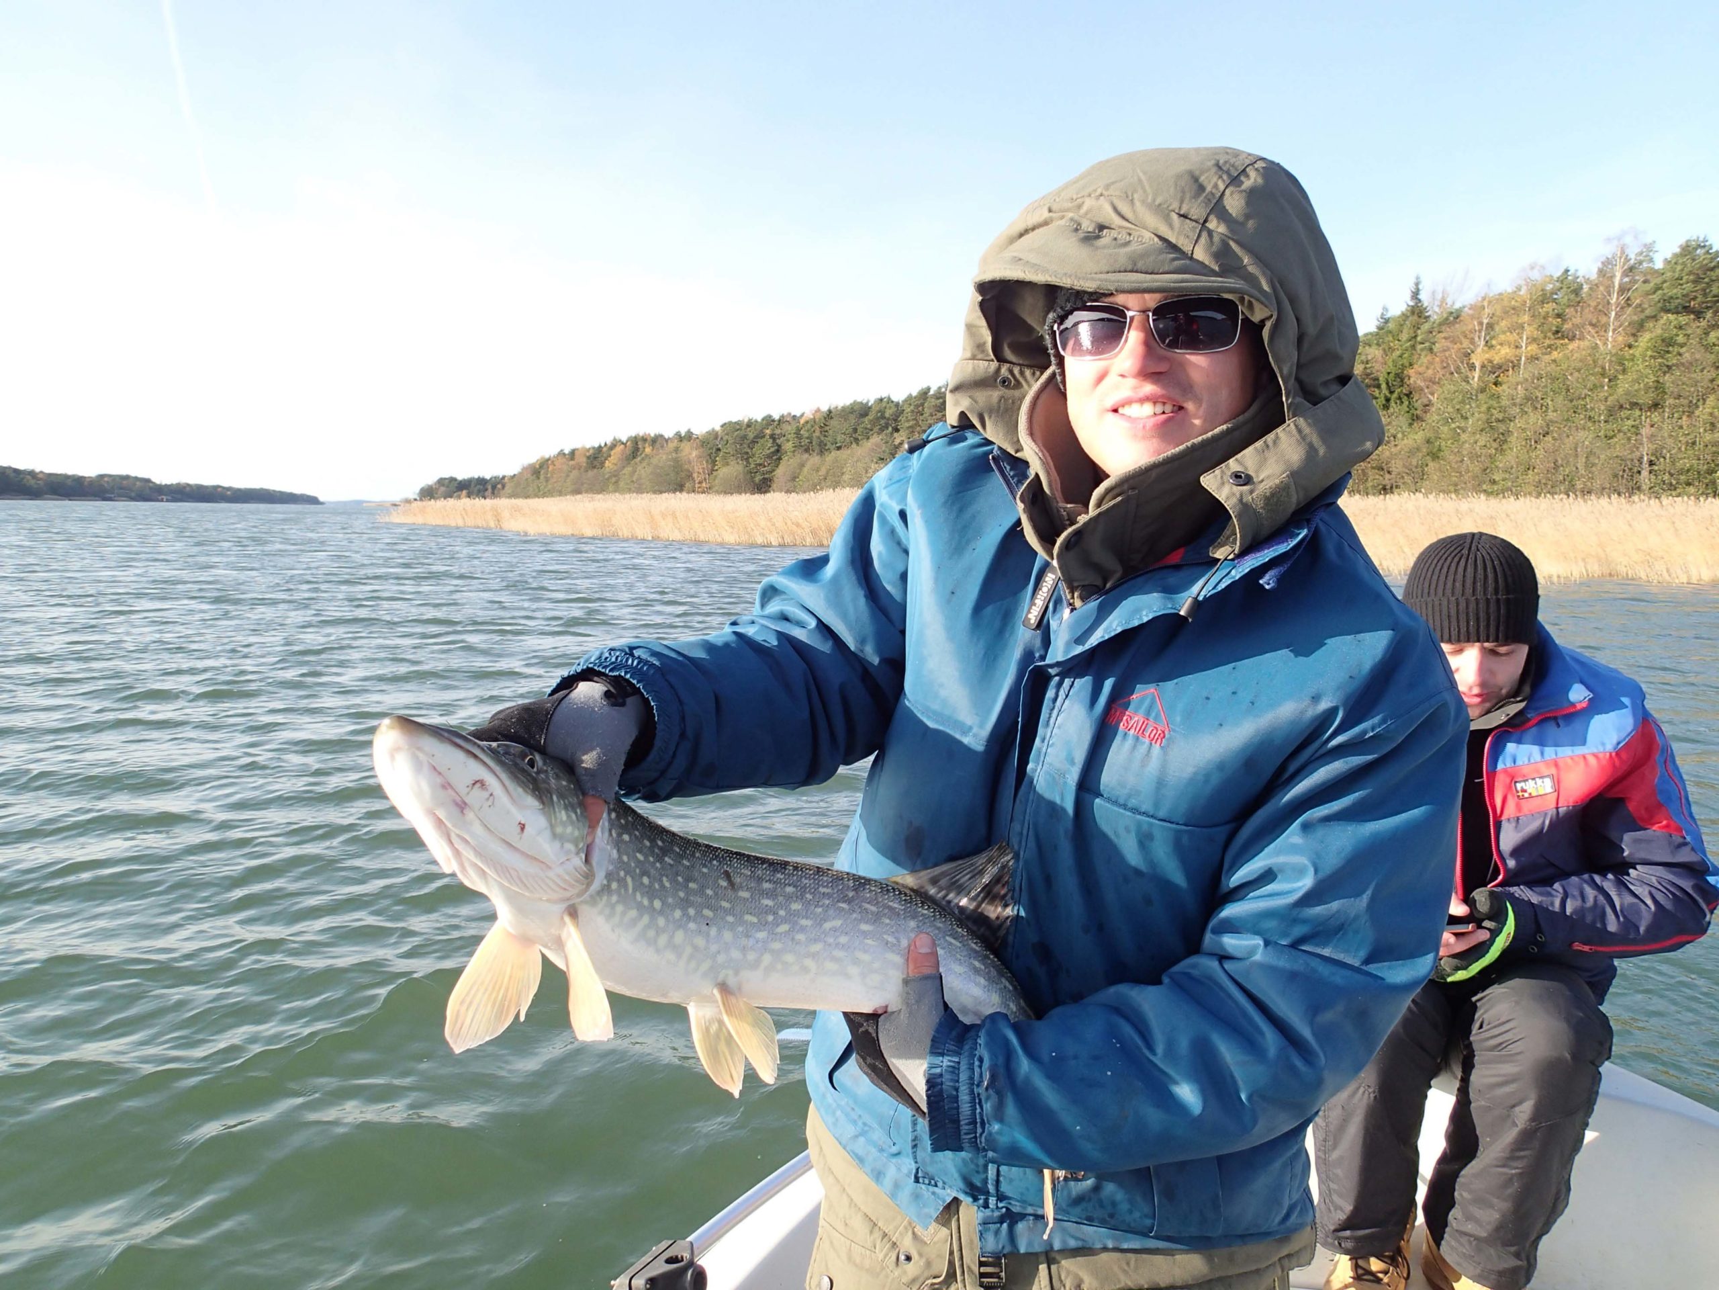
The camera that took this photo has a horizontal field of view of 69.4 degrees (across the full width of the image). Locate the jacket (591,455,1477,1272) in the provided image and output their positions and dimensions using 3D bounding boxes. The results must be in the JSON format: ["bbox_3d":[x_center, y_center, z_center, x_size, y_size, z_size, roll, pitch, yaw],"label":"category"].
[{"bbox_3d":[0.185,0.175,1.020,0.580,0.700,0.560,4,8,28],"label":"jacket"}]

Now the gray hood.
[{"bbox_3d":[0.257,-0.228,1.030,0.310,0.355,0.320,3,8,27],"label":"gray hood"}]

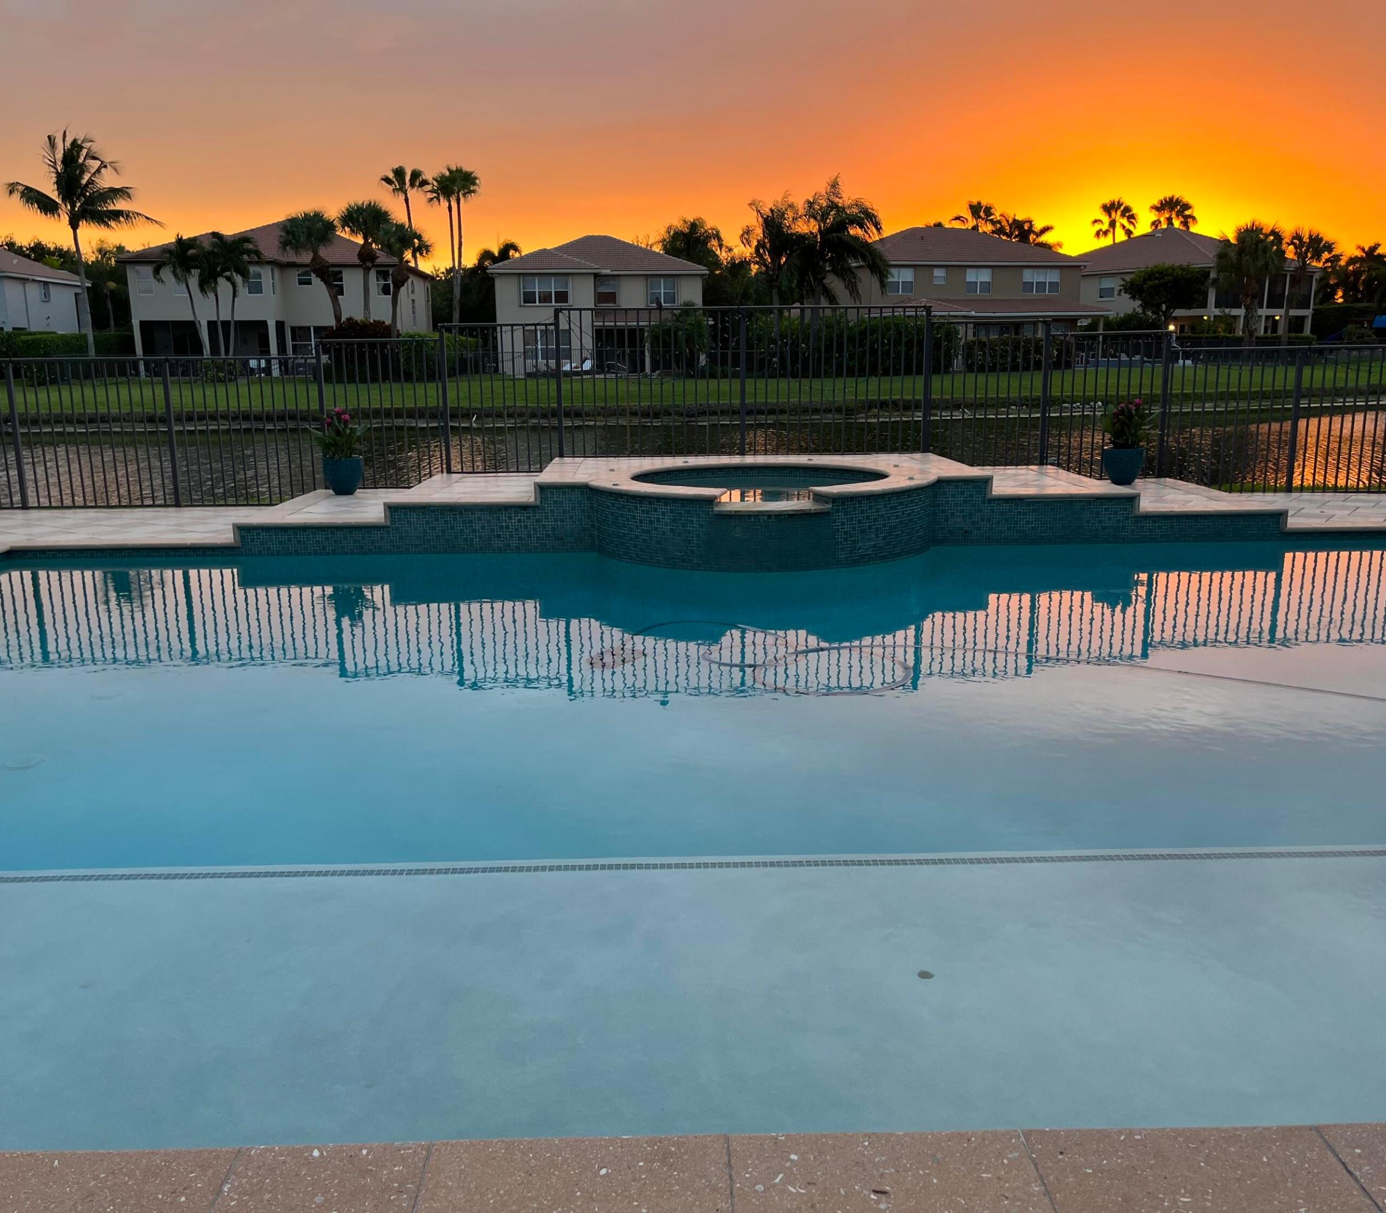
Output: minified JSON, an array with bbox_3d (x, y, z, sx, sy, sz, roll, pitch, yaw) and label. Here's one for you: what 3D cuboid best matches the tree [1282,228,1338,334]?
[{"bbox_3d":[36.516,-18.668,72.436,3.030,7.427,3.030,5,13,26],"label":"tree"}]

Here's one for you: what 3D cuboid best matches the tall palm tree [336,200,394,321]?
[{"bbox_3d":[-15.185,-14.725,56.756,2.609,8.107,2.609,-4,12,-14],"label":"tall palm tree"}]

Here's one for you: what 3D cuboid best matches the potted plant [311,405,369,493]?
[{"bbox_3d":[-3.545,-1.564,12.214,0.585,0.865,0.526,-4,12,-16],"label":"potted plant"}]

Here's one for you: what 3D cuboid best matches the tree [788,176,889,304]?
[{"bbox_3d":[7.059,-15.977,59.039,4.840,9.376,4.840,1,12,7],"label":"tree"}]

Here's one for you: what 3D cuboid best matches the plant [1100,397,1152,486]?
[{"bbox_3d":[4.392,-1.681,12.342,0.508,0.875,0.508,4,13,19],"label":"plant"}]

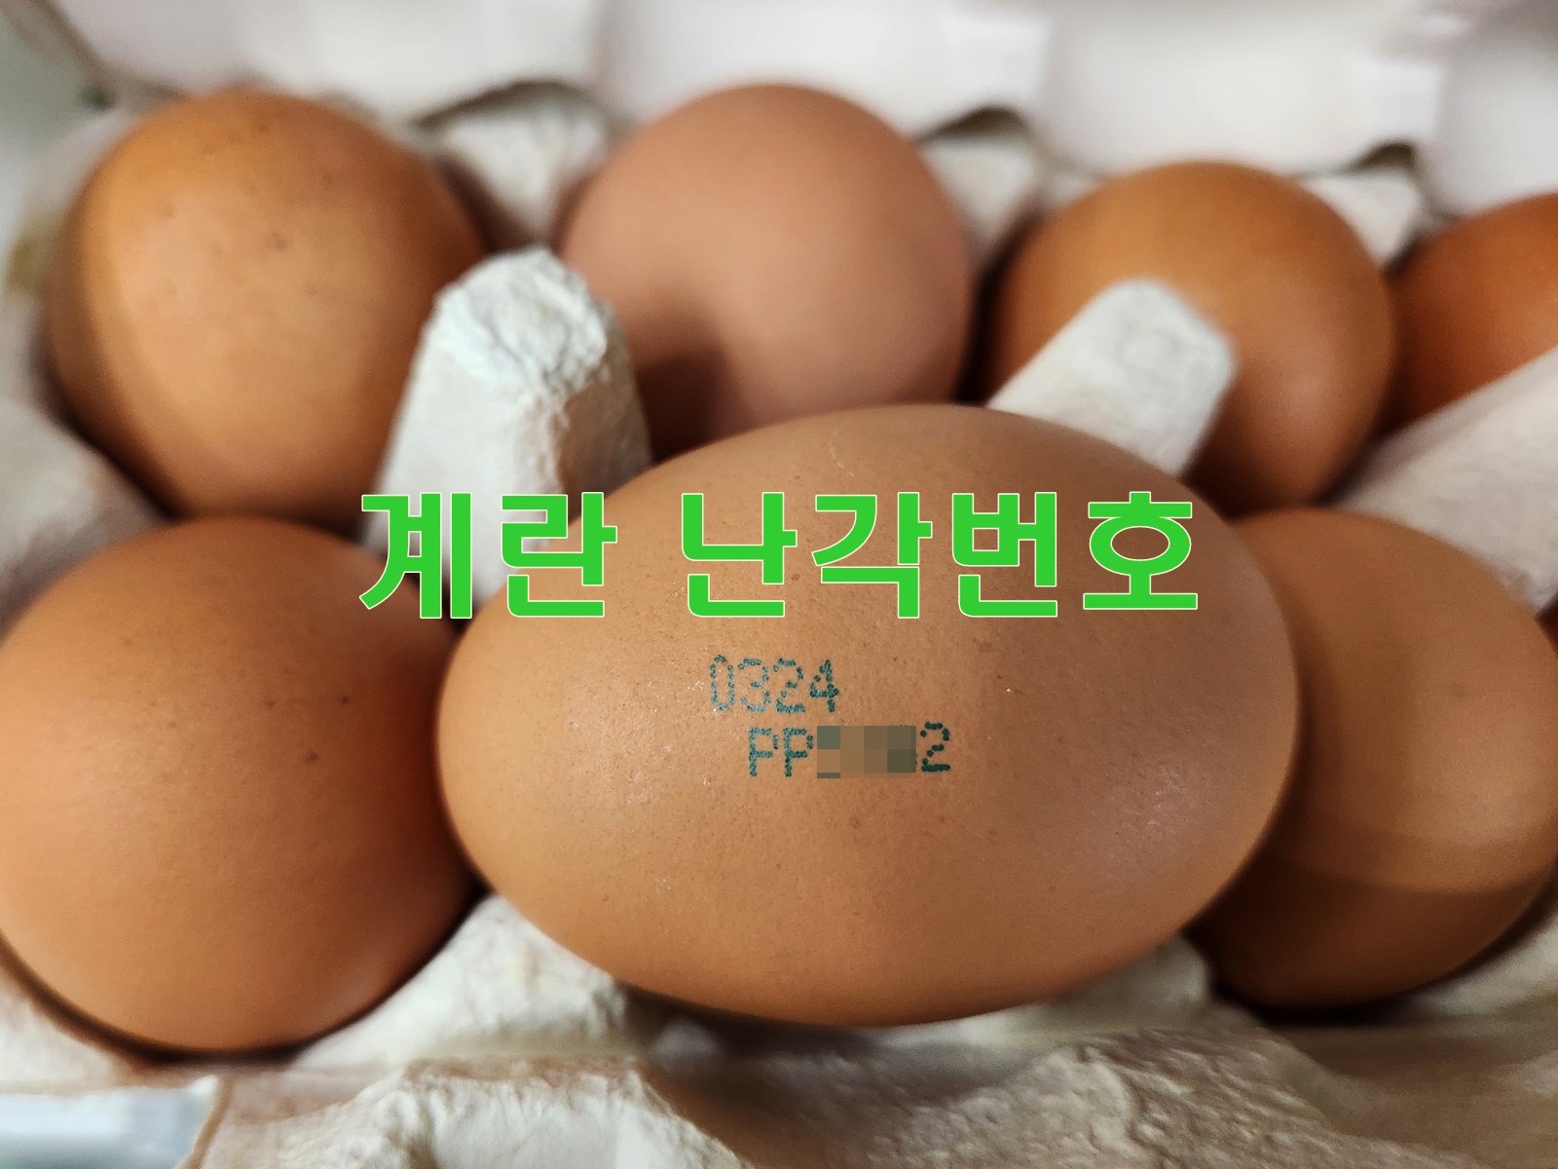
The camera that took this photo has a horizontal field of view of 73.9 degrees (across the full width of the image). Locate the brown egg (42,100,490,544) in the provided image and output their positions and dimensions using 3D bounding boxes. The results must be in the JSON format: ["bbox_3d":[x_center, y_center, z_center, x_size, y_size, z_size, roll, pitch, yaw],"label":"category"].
[{"bbox_3d":[-0.051,-0.024,0.113,0.044,0.057,0.044,5,64,-11],"label":"brown egg"}]

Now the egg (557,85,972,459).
[{"bbox_3d":[-0.002,-0.026,0.115,0.044,0.057,0.044,0,63,-5],"label":"egg"}]

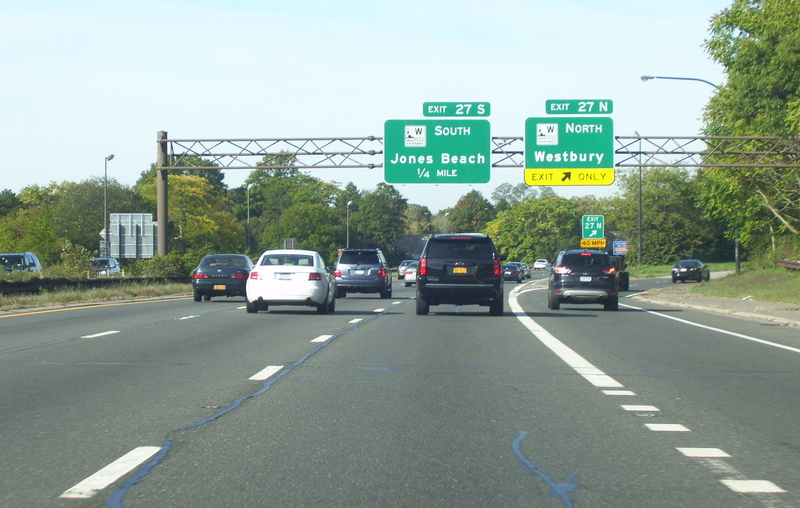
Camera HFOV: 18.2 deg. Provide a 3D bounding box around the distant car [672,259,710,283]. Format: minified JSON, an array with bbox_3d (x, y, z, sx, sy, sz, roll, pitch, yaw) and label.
[{"bbox_3d":[17.800,1.050,153.500,1.810,1.450,4.700,0,0,17],"label":"distant car"}]

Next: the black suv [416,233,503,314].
[{"bbox_3d":[1.440,0.490,59.700,2.045,1.890,5.180,0,0,1],"label":"black suv"}]

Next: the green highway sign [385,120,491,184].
[{"bbox_3d":[1.599,-4.319,105.700,4.500,2.740,0.120,0,0,2],"label":"green highway sign"}]

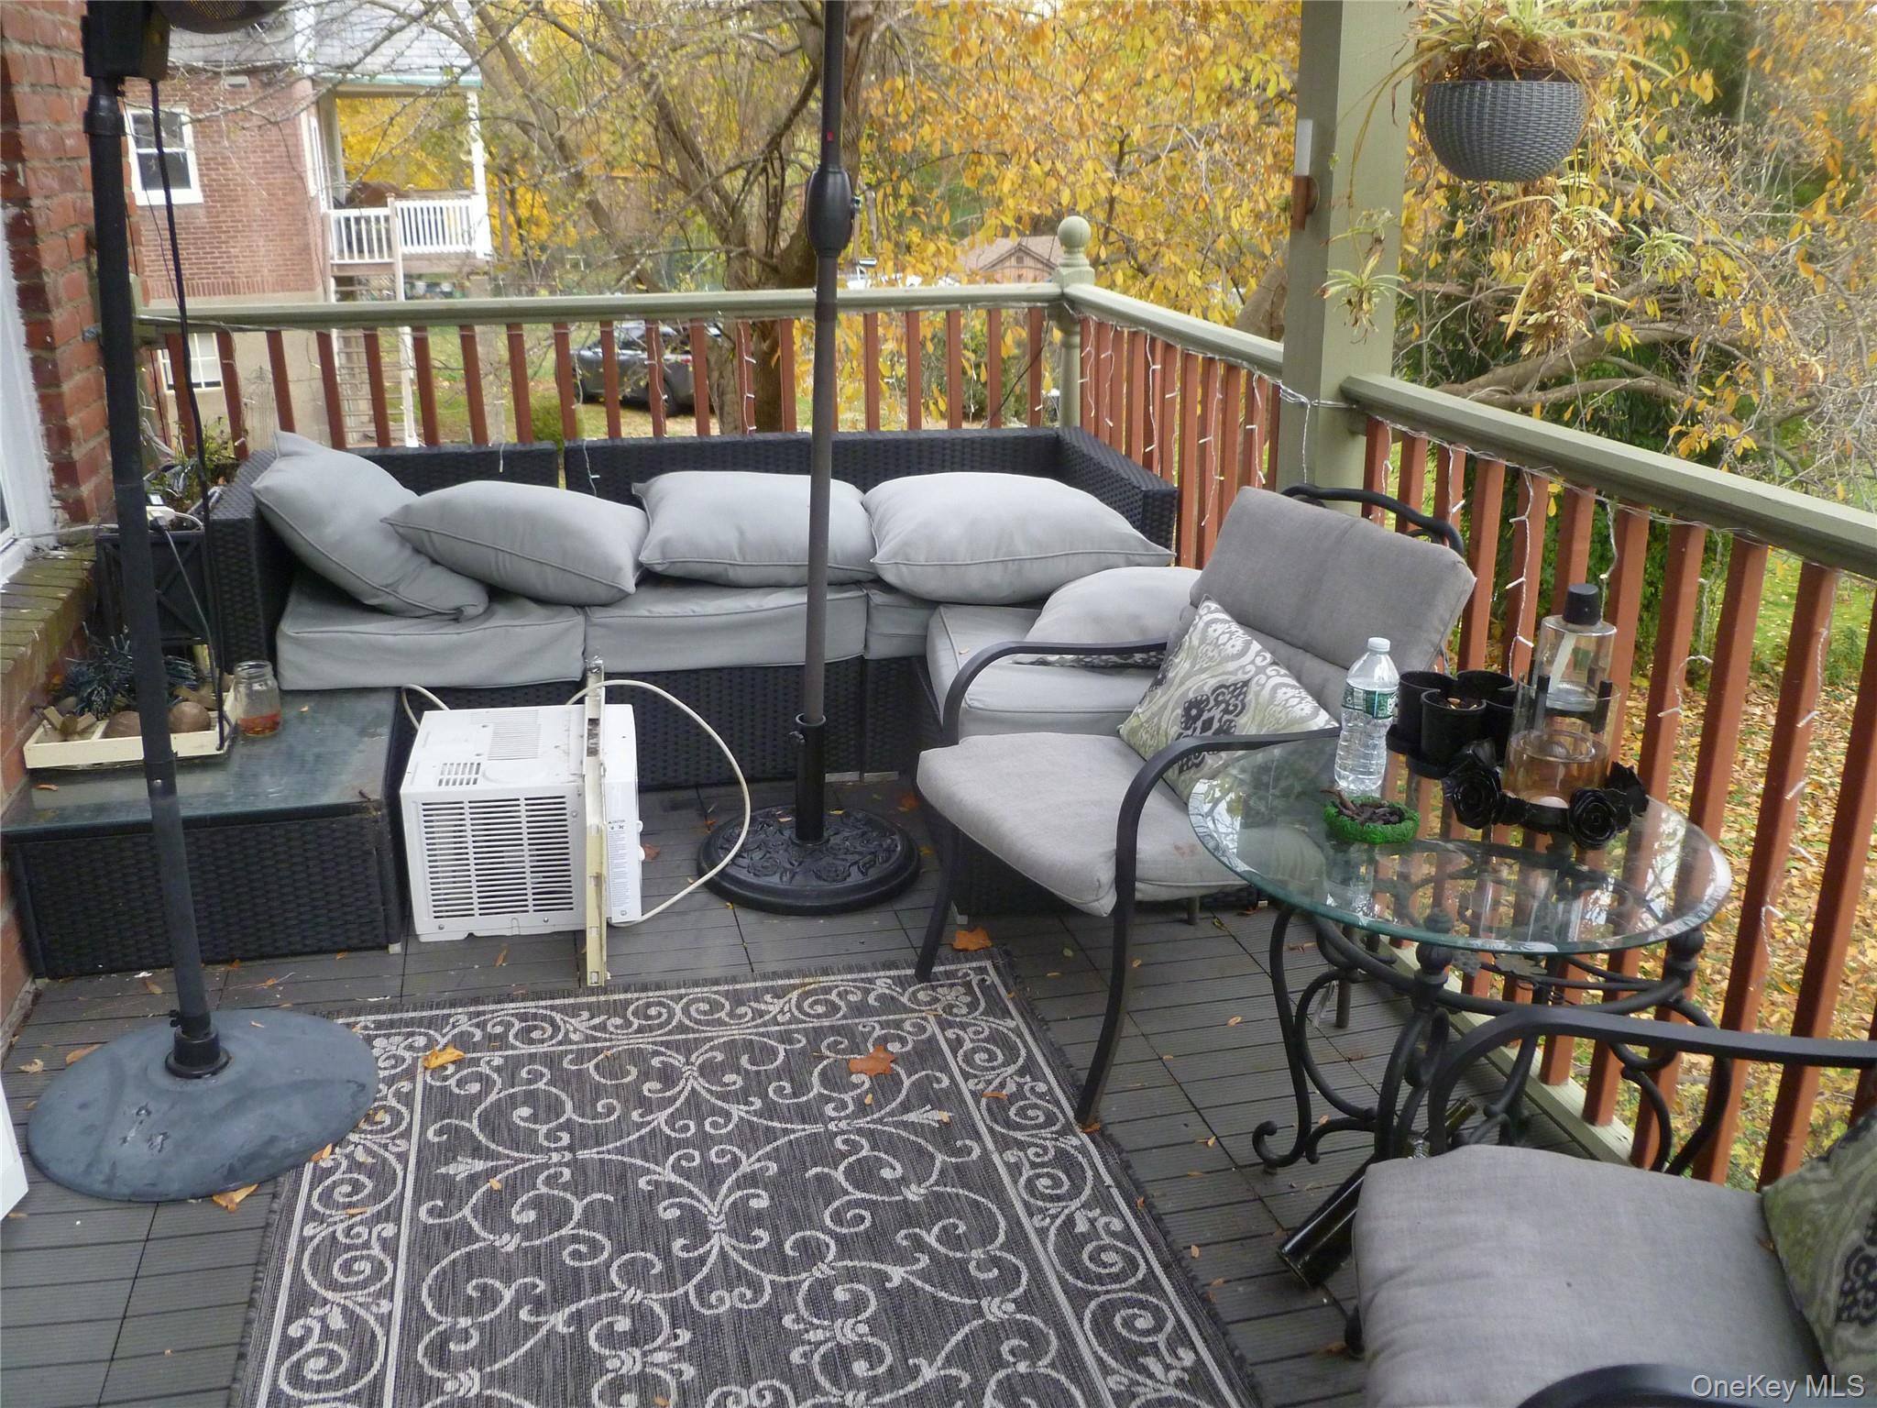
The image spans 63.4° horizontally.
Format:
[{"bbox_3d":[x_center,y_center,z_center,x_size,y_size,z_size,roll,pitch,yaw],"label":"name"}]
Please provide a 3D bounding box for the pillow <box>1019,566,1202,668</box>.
[{"bbox_3d":[0.370,-0.214,3.330,0.450,0.145,0.410,0,20,-1],"label":"pillow"}]

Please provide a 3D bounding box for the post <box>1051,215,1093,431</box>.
[{"bbox_3d":[0.385,-0.800,4.635,0.098,1.290,0.098,-5,20,-15],"label":"post"}]

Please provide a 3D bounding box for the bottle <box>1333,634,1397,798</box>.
[{"bbox_3d":[0.565,0.016,2.005,0.066,0.203,0.066,-5,20,-15],"label":"bottle"}]

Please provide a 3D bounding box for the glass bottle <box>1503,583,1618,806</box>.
[{"bbox_3d":[0.822,-0.013,1.966,0.135,0.268,0.135,-5,20,-15],"label":"glass bottle"}]

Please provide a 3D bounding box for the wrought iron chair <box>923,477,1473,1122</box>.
[{"bbox_3d":[0.422,0.127,2.642,0.750,0.880,0.580,-9,22,-26],"label":"wrought iron chair"}]

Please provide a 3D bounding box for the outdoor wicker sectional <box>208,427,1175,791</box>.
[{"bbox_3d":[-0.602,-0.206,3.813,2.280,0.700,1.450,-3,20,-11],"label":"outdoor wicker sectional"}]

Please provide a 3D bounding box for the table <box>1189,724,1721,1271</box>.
[{"bbox_3d":[0.638,0.466,2.025,0.646,0.658,0.646,-5,20,-15],"label":"table"}]

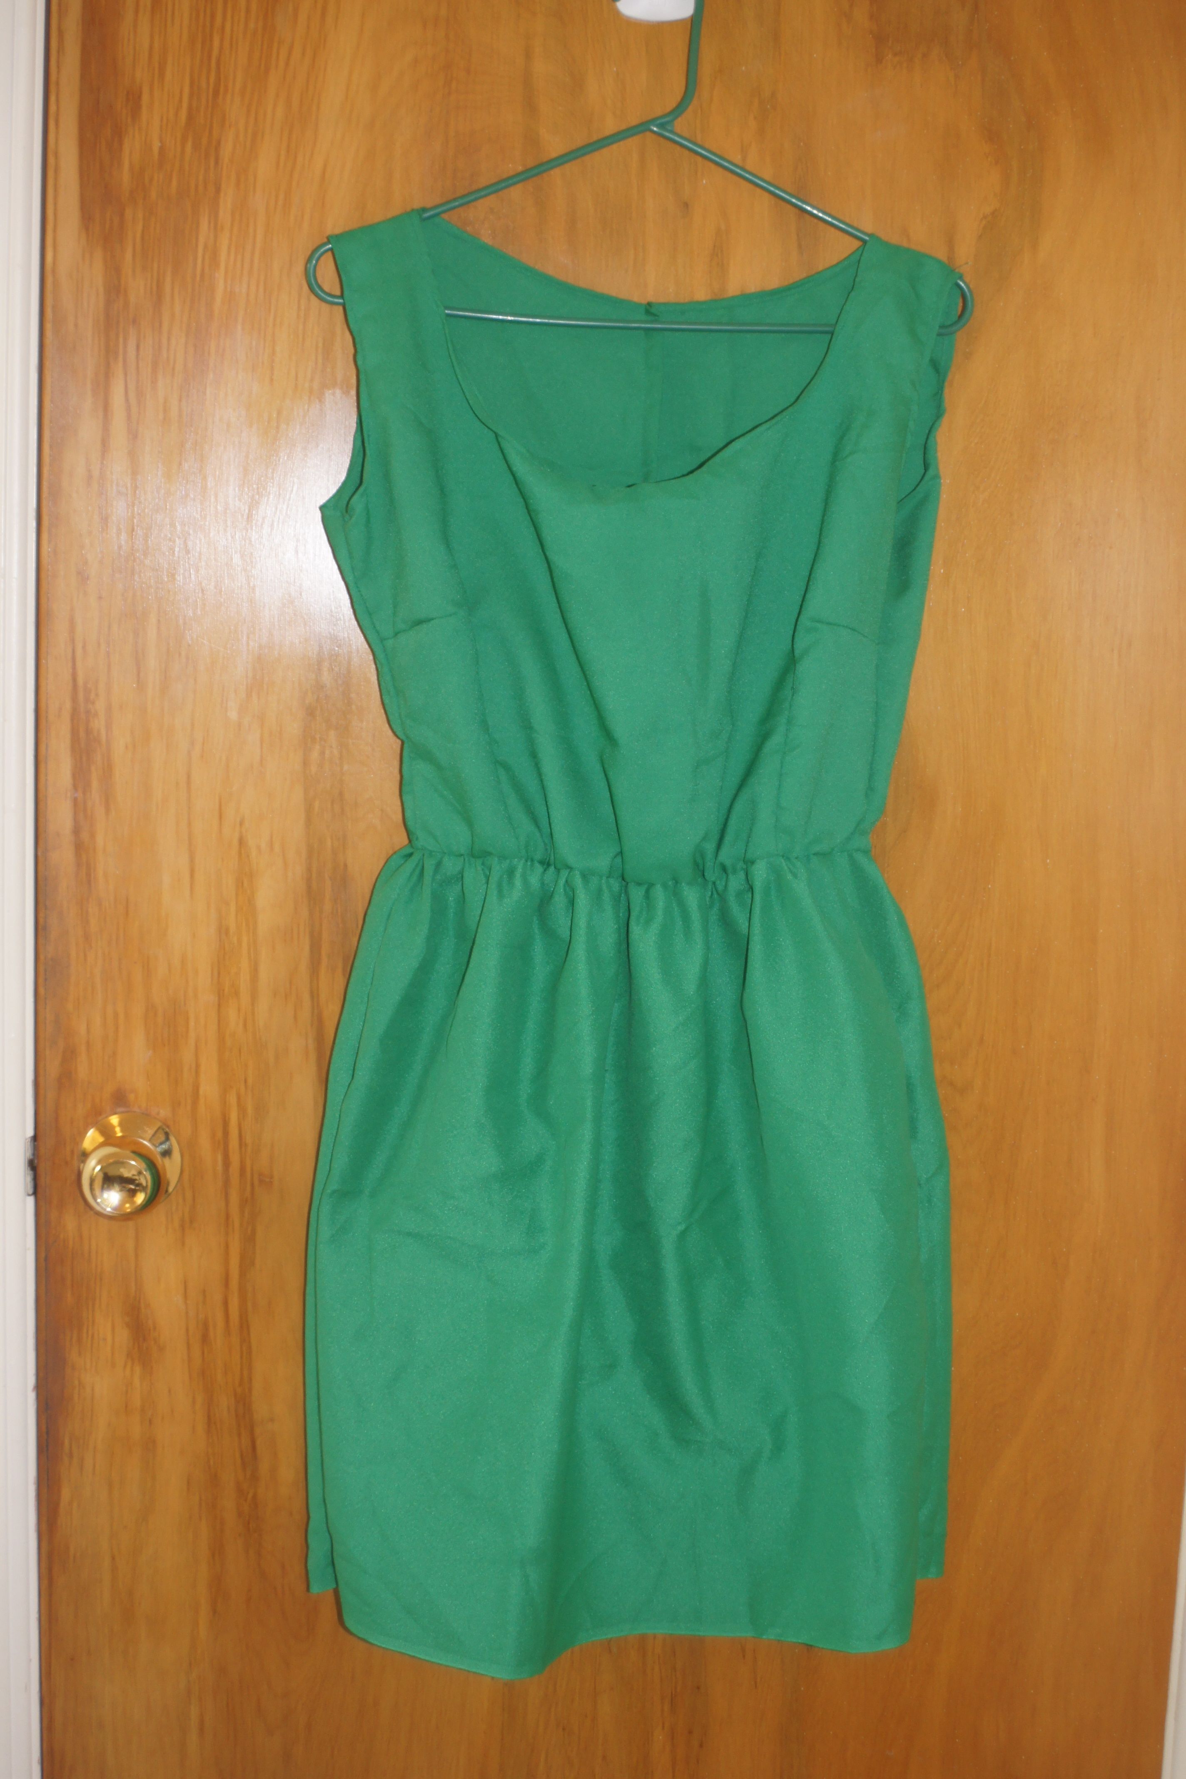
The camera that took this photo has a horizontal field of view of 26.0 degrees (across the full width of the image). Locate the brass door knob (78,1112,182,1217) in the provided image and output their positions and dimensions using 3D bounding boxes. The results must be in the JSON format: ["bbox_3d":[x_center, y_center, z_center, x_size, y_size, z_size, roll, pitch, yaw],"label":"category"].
[{"bbox_3d":[-0.292,0.178,1.607,0.065,0.065,0.065,1,7,-4],"label":"brass door knob"}]

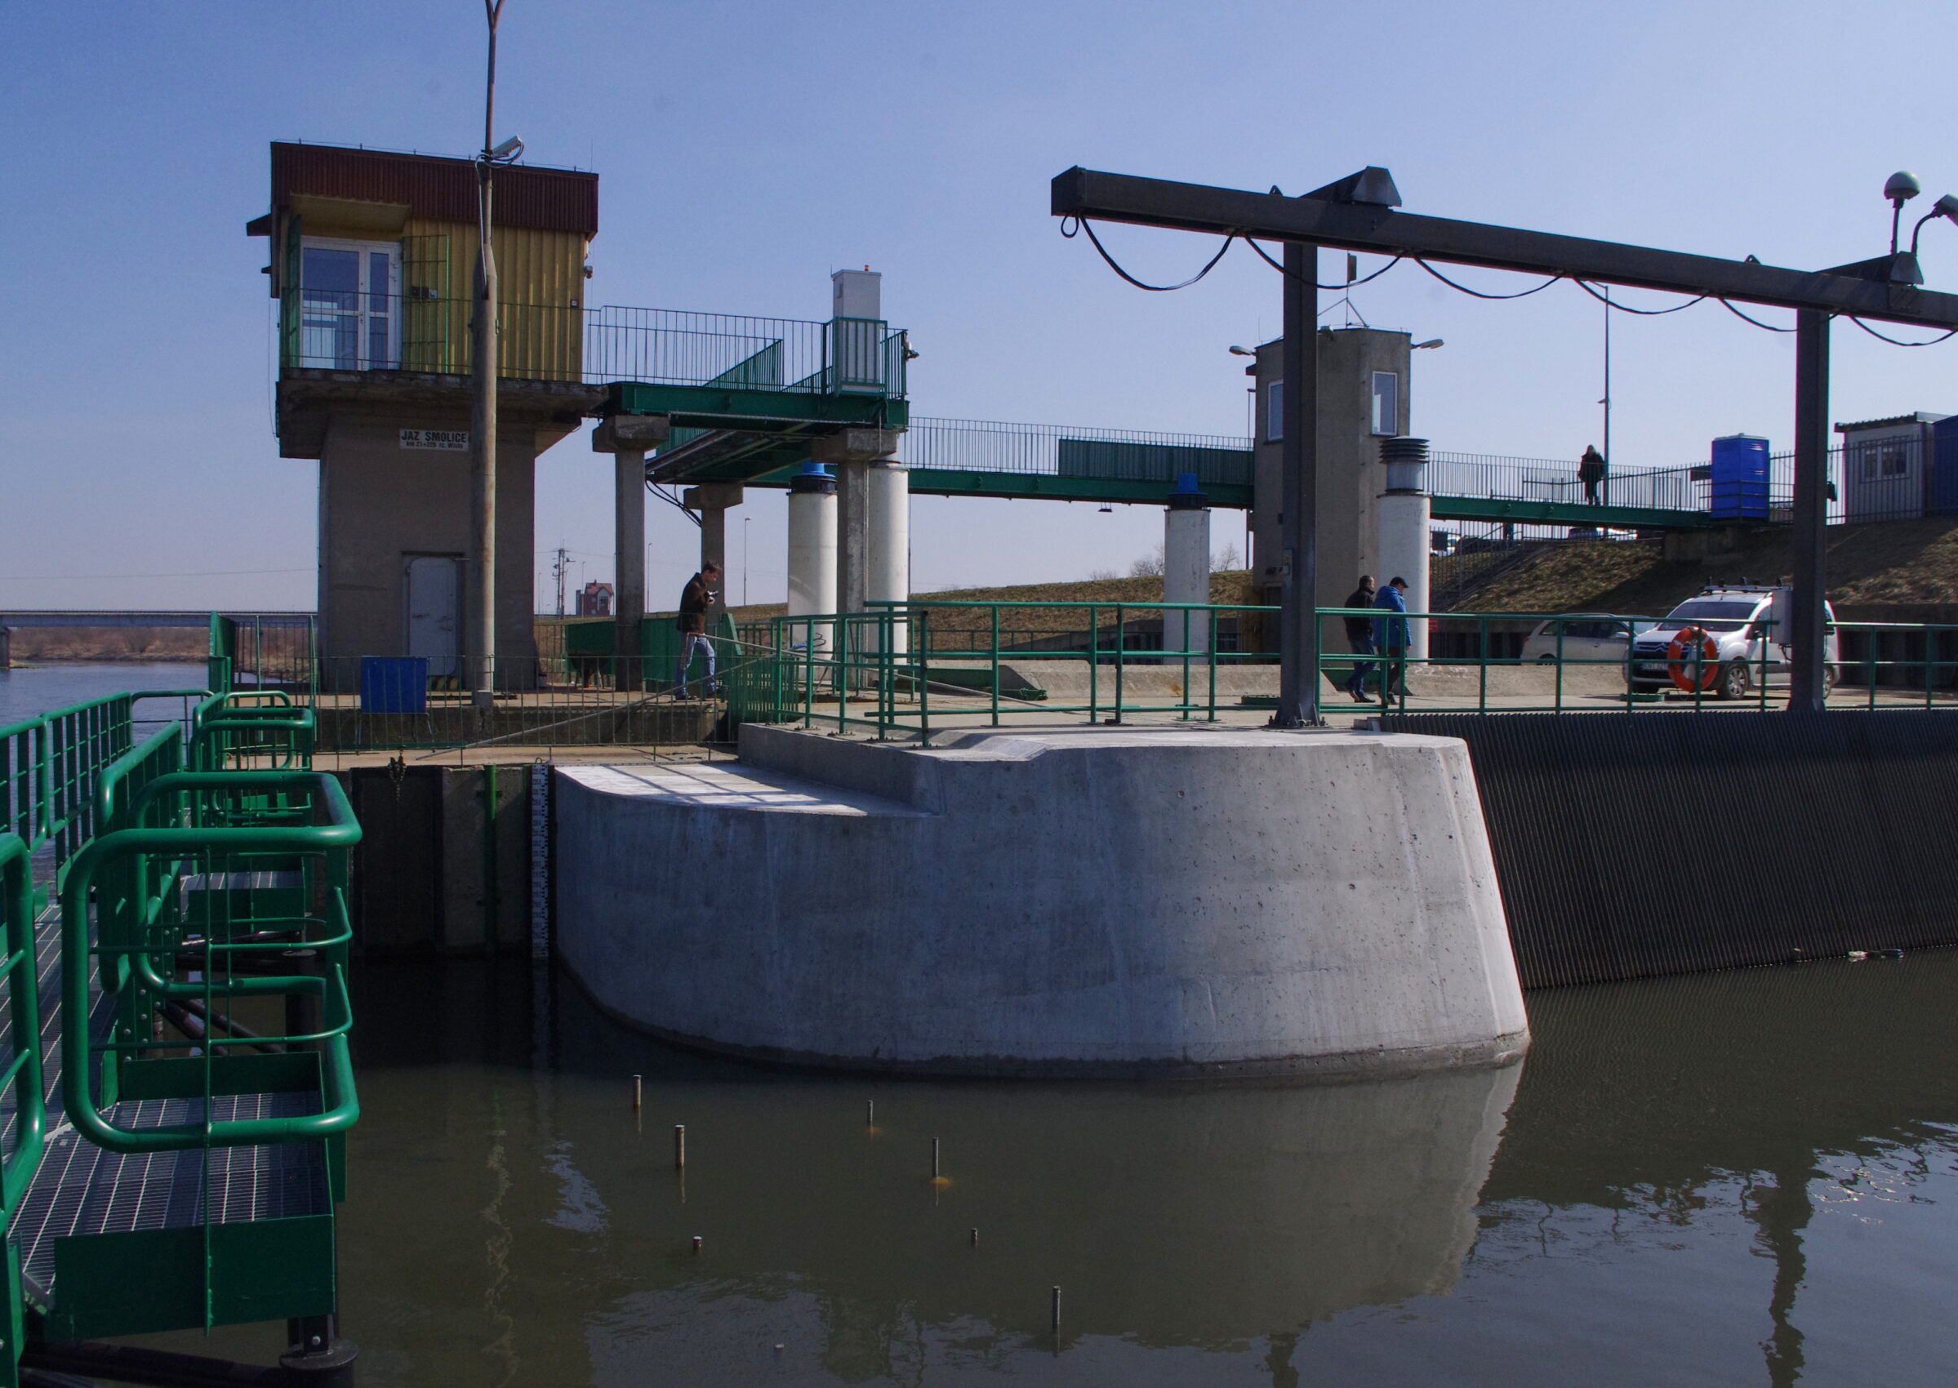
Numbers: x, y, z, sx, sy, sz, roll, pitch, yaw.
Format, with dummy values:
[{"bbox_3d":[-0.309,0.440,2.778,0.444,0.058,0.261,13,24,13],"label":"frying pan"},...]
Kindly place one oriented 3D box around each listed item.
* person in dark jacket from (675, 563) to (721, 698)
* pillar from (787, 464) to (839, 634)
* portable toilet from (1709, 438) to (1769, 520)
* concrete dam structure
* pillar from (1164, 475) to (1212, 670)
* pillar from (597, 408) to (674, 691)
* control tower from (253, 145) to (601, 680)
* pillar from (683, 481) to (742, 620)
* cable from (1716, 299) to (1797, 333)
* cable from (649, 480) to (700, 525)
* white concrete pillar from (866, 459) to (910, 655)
[{"bbox_3d":[-3.565,-0.787,19.886,0.600,1.720,0.500,0,2,-8],"label":"person in dark jacket"},{"bbox_3d":[-3.110,-2.228,29.500,0.960,4.150,0.960,0,2,-22],"label":"pillar"},{"bbox_3d":[21.240,-6.000,43.700,1.100,2.330,1.100,0,2,-22],"label":"portable toilet"},{"bbox_3d":[0.100,1.461,13.600,6.600,2.400,6.000,0,2,-22],"label":"concrete dam structure"},{"bbox_3d":[4.624,-2.659,34.537,1.020,4.430,1.020,0,2,0],"label":"pillar"},{"bbox_3d":[-5.241,-2.078,23.802,0.820,4.055,1.500,0,2,-23],"label":"pillar"},{"bbox_3d":[-8.761,-3.790,24.691,4.500,7.385,6.000,0,2,-23],"label":"control tower"},{"bbox_3d":[-5.700,-2.362,33.598,0.820,4.055,1.500,0,2,-23],"label":"pillar"},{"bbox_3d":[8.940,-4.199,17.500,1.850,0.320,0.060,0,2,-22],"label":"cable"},{"bbox_3d":[-6.200,-3.880,31.900,1.200,0.930,0.250,0,2,-22],"label":"cable"},{"bbox_3d":[-1.642,-2.171,26.849,0.970,3.780,0.970,0,2,0],"label":"white concrete pillar"}]

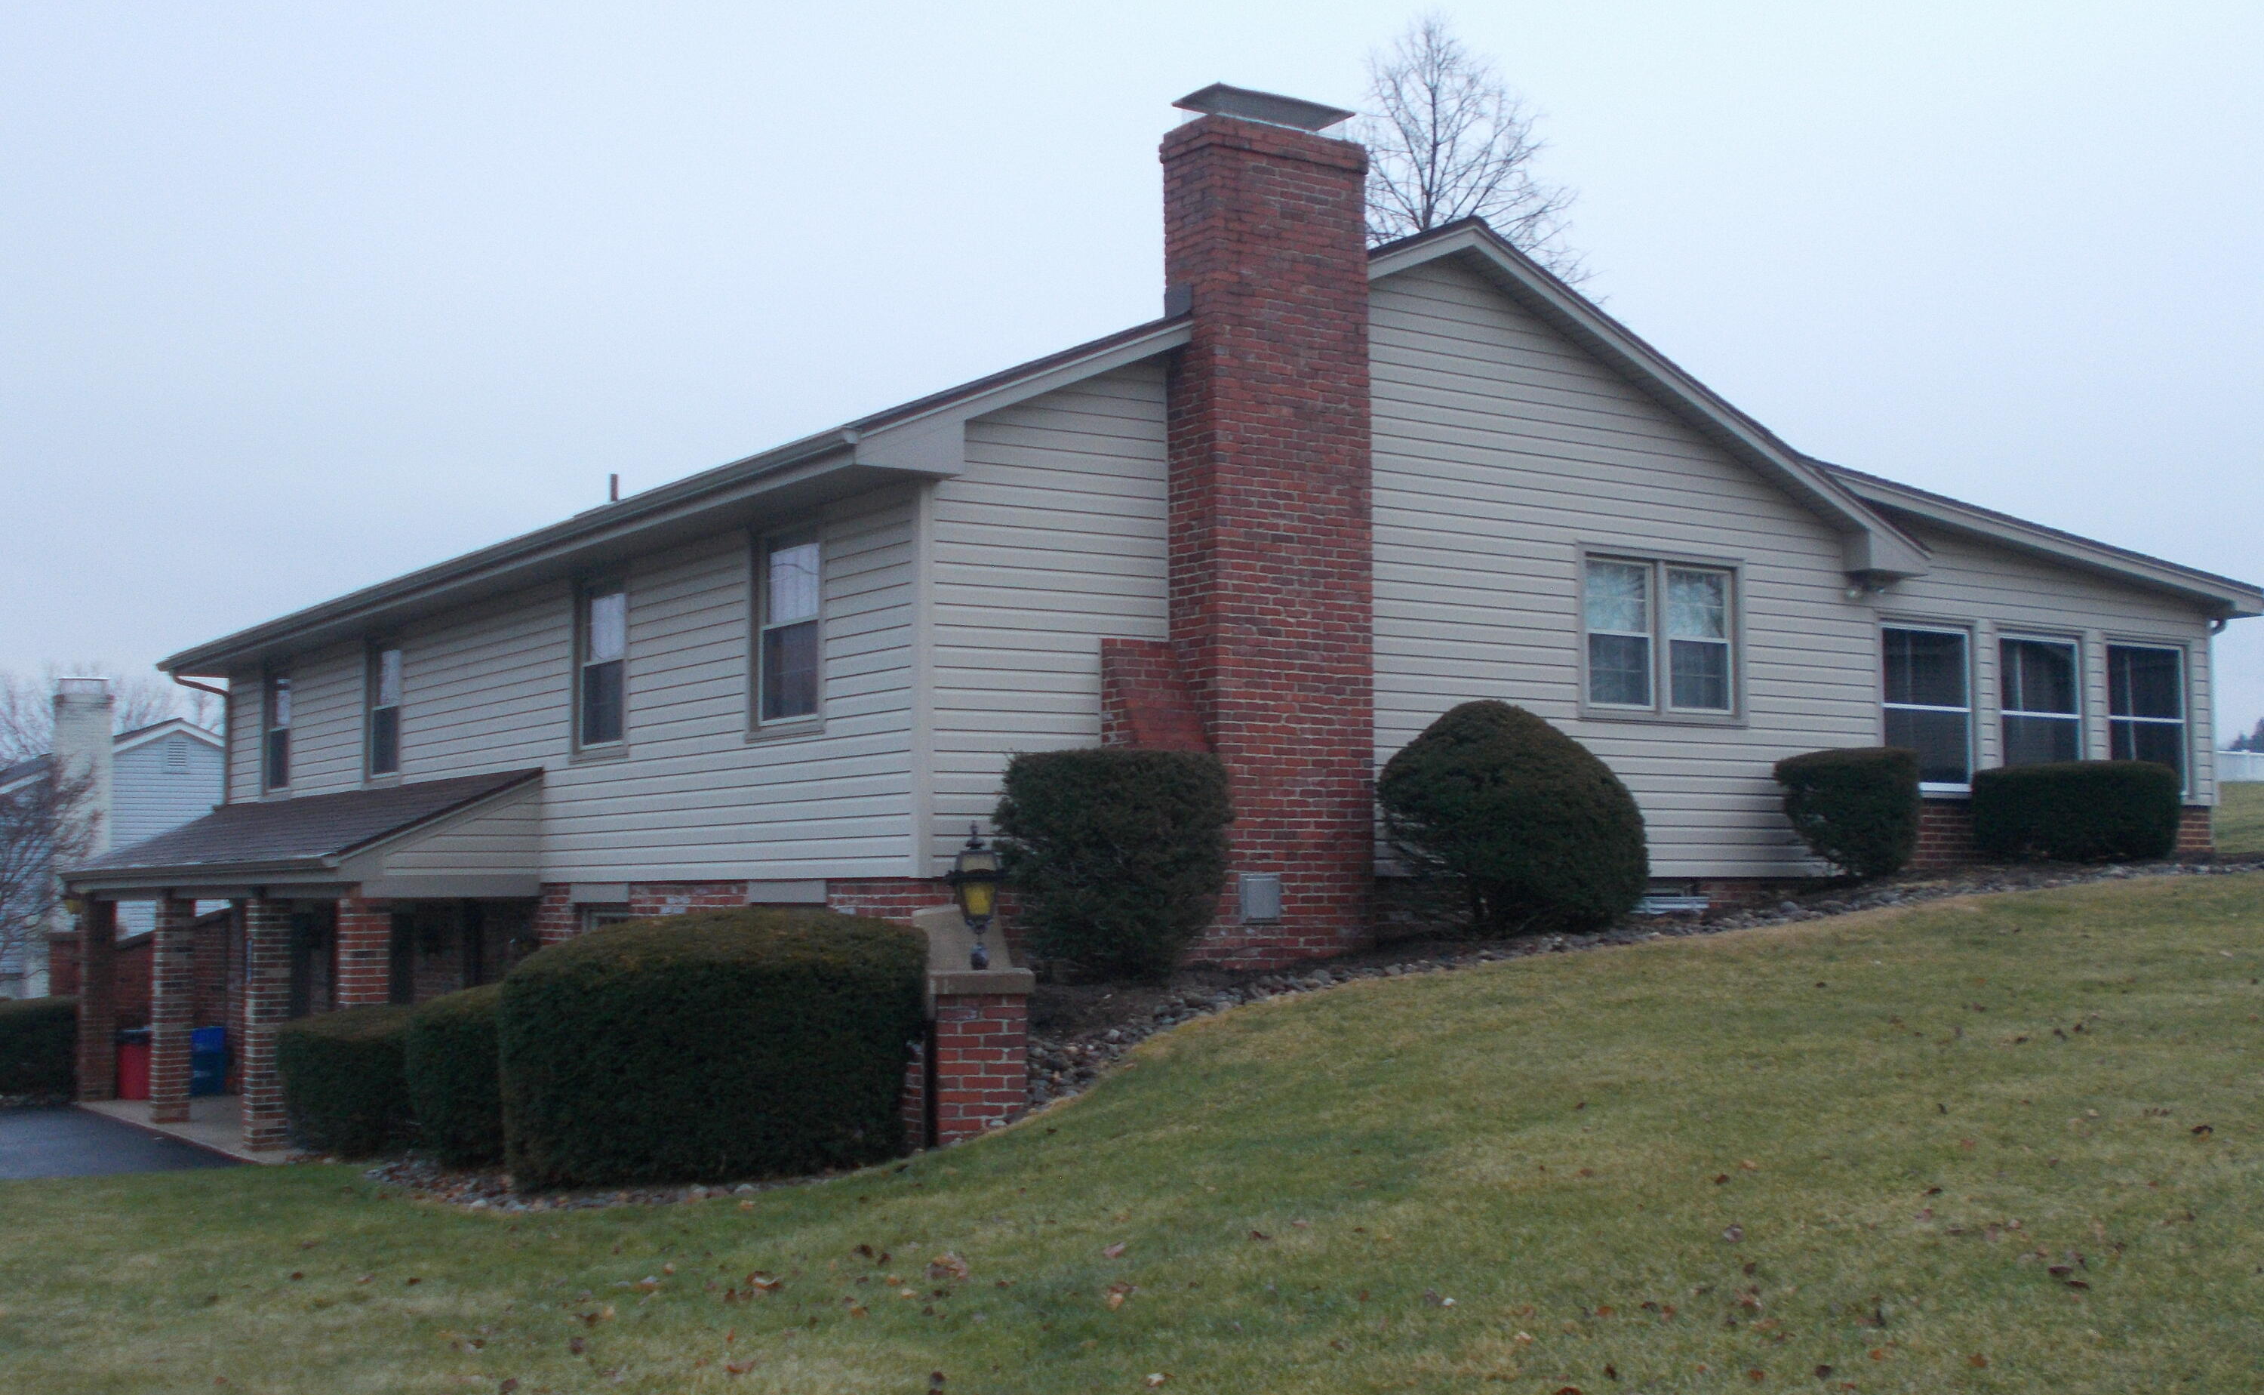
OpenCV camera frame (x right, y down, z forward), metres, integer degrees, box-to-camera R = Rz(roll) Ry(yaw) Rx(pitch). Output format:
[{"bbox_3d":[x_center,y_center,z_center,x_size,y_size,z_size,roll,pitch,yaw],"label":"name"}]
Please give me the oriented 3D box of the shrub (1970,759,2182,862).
[{"bbox_3d":[7.634,0.919,20.593,1.999,0.826,0.859,3,-5,-34],"label":"shrub"}]

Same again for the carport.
[{"bbox_3d":[-8.359,2.473,24.422,1.680,3.220,10.400,3,-5,-34],"label":"carport"}]

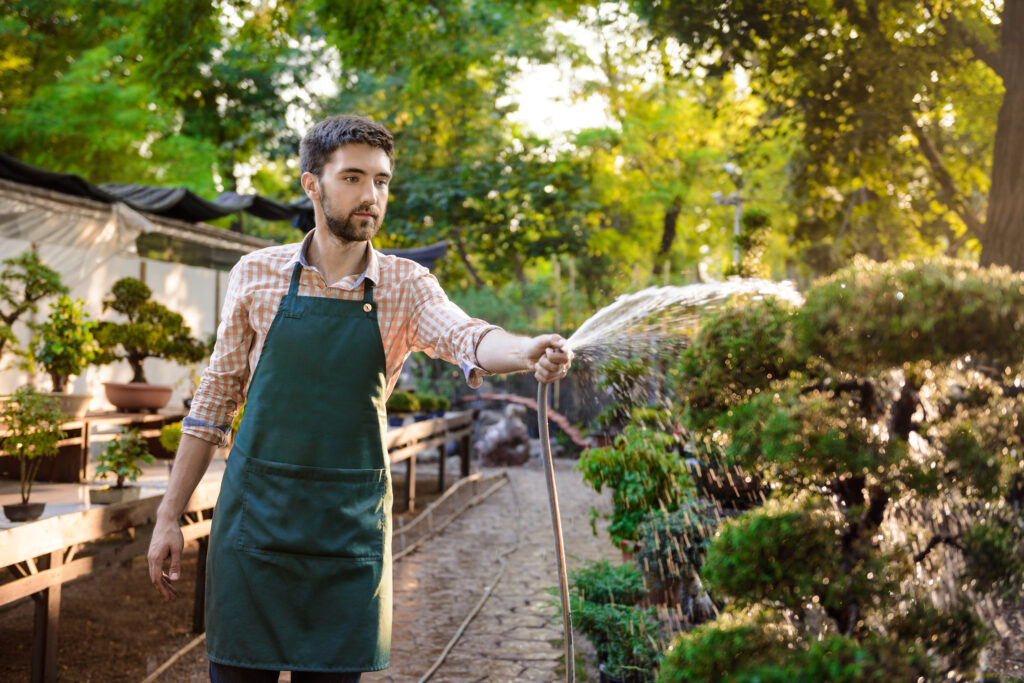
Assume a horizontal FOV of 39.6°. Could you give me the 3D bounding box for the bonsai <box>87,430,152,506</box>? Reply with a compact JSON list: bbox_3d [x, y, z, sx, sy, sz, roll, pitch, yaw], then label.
[{"bbox_3d":[-1.591,0.508,5.780,0.255,0.305,0.210,1,-1,-7],"label":"bonsai"}]

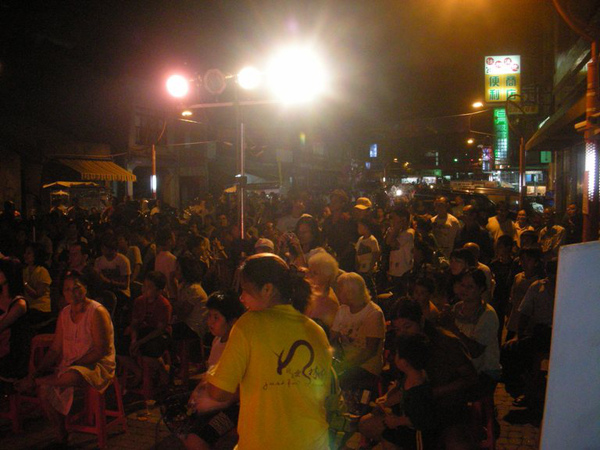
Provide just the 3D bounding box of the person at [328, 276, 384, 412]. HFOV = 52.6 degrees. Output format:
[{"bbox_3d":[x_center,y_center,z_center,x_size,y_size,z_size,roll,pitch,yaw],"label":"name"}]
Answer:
[{"bbox_3d":[0.305,0.923,4.071,0.720,1.260,0.500,-2,4,-41],"label":"person"}]

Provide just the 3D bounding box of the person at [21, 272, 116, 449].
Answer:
[{"bbox_3d":[-1.675,0.926,4.325,0.740,1.230,0.520,-2,4,-38],"label":"person"}]

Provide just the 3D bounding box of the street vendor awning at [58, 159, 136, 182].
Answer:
[{"bbox_3d":[-7.510,-2.042,22.427,1.300,0.800,2.600,2,3,37],"label":"street vendor awning"}]

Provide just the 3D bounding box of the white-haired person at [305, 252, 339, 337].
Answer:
[{"bbox_3d":[0.091,0.884,4.470,0.700,1.300,0.480,-2,4,-41],"label":"white-haired person"}]

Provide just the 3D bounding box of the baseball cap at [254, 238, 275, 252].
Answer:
[{"bbox_3d":[-0.360,0.200,5.891,0.180,0.150,0.260,2,3,30],"label":"baseball cap"}]

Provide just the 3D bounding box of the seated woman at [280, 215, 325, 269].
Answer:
[{"bbox_3d":[0.072,0.708,5.622,0.500,1.540,0.420,1,3,18],"label":"seated woman"}]

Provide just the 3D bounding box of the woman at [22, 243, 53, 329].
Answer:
[{"bbox_3d":[-2.914,0.812,6.569,0.700,1.240,0.470,-2,4,-41],"label":"woman"}]

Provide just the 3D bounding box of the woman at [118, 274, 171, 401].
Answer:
[{"bbox_3d":[-1.366,0.927,5.325,0.480,1.130,0.680,2,4,40],"label":"woman"}]

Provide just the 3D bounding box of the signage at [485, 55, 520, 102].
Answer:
[{"bbox_3d":[7.027,-5.082,20.778,1.250,1.670,0.300,1,3,12],"label":"signage"}]

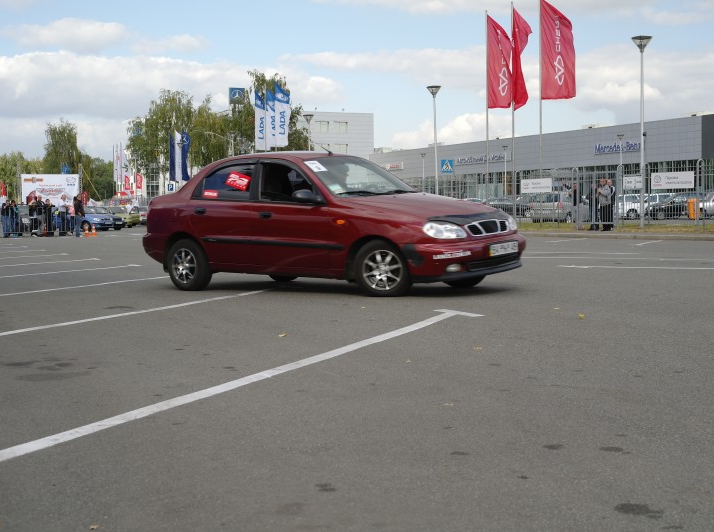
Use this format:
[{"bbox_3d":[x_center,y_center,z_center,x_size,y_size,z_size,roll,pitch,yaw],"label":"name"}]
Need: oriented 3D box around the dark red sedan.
[{"bbox_3d":[-0.350,-0.475,10.636,4.237,1.432,1.678,1,3,36],"label":"dark red sedan"}]

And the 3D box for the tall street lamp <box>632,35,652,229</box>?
[{"bbox_3d":[10.300,-4.860,37.000,0.740,6.980,0.740,-1,3,0],"label":"tall street lamp"}]

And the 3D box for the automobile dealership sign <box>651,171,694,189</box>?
[{"bbox_3d":[9.276,-2.500,30.000,0.050,0.480,1.870,-2,3,-25],"label":"automobile dealership sign"}]

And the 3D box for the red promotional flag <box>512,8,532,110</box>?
[{"bbox_3d":[6.630,-8.270,41.000,0.850,4.100,0.500,0,3,14],"label":"red promotional flag"}]

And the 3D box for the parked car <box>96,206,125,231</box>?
[{"bbox_3d":[-15.850,-2.860,62.000,4.240,1.430,1.680,1,3,33],"label":"parked car"}]

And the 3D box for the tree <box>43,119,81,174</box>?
[{"bbox_3d":[-33.158,-10.415,115.000,4.600,12.400,4.600,-1,3,0],"label":"tree"}]

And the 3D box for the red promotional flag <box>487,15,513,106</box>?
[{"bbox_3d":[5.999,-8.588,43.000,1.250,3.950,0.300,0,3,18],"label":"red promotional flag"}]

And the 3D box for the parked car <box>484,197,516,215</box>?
[{"bbox_3d":[10.248,-3.932,70.986,1.770,1.470,4.400,0,3,25],"label":"parked car"}]

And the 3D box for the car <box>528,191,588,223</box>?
[{"bbox_3d":[10.663,-3.056,53.848,1.750,1.560,4.250,1,3,27],"label":"car"}]

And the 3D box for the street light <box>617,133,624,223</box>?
[{"bbox_3d":[21.700,-7.350,84.000,0.530,6.900,0.530,-1,3,0],"label":"street light"}]

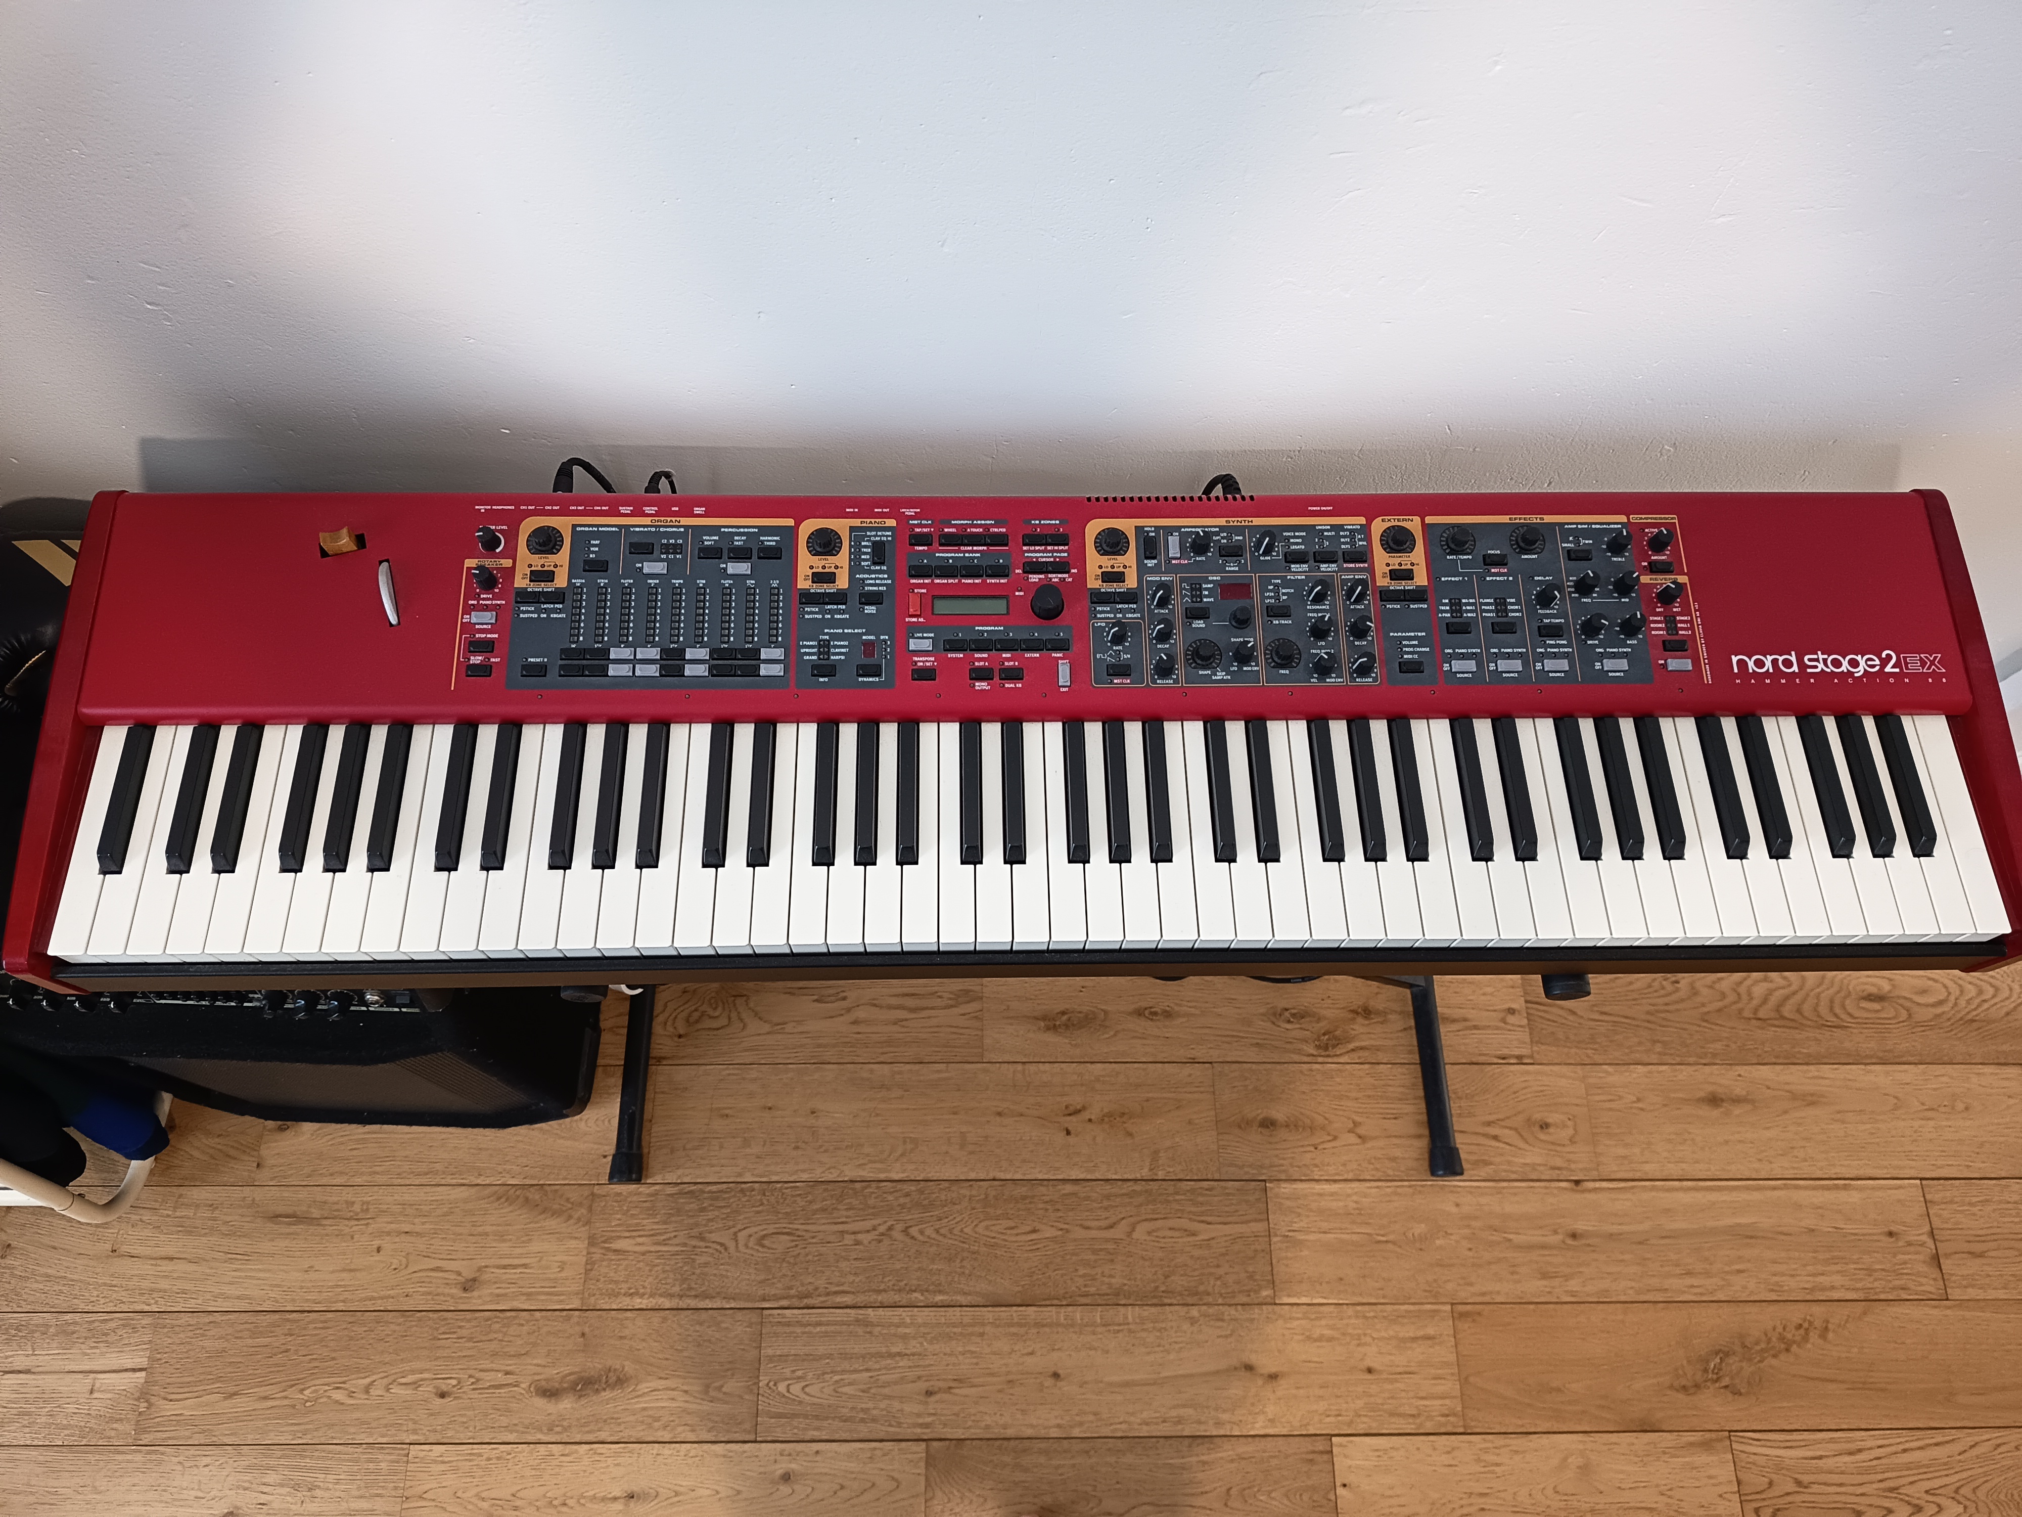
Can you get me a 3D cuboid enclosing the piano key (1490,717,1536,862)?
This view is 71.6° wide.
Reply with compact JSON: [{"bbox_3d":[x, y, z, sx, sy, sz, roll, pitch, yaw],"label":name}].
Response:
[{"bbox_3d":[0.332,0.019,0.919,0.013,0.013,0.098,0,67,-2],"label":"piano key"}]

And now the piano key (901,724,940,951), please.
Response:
[{"bbox_3d":[-0.058,0.049,0.907,0.023,0.020,0.151,0,67,-2],"label":"piano key"}]

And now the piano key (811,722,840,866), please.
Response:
[{"bbox_3d":[-0.119,0.021,0.901,0.013,0.013,0.098,0,67,-2],"label":"piano key"}]

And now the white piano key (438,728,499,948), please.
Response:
[{"bbox_3d":[-0.340,0.052,0.899,0.023,0.021,0.151,0,67,-2],"label":"white piano key"}]

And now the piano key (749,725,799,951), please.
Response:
[{"bbox_3d":[-0.152,0.051,0.904,0.023,0.021,0.150,0,67,-2],"label":"piano key"}]

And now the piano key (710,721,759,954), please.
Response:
[{"bbox_3d":[-0.174,0.051,0.908,0.023,0.022,0.151,0,67,-2],"label":"piano key"}]

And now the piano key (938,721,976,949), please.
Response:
[{"bbox_3d":[-0.035,0.049,0.919,0.023,0.021,0.151,0,67,-2],"label":"piano key"}]

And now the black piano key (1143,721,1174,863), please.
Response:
[{"bbox_3d":[0.096,0.021,0.906,0.013,0.013,0.096,0,67,-2],"label":"black piano key"}]

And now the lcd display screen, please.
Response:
[{"bbox_3d":[-0.026,-0.102,0.941,0.051,0.005,0.014,0,71,-2],"label":"lcd display screen"}]

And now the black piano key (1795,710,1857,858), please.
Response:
[{"bbox_3d":[0.538,0.018,0.920,0.013,0.013,0.096,0,67,-2],"label":"black piano key"}]

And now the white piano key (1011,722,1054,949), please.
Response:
[{"bbox_3d":[0.011,0.049,0.909,0.023,0.020,0.151,0,67,-2],"label":"white piano key"}]

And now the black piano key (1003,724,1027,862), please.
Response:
[{"bbox_3d":[0.002,0.021,0.915,0.013,0.013,0.096,0,67,-2],"label":"black piano key"}]

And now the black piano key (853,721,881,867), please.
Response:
[{"bbox_3d":[-0.093,0.021,0.907,0.013,0.013,0.099,0,67,-2],"label":"black piano key"}]

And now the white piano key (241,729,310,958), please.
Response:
[{"bbox_3d":[-0.459,0.052,0.895,0.023,0.020,0.151,0,67,-2],"label":"white piano key"}]

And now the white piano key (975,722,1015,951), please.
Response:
[{"bbox_3d":[-0.011,0.050,0.909,0.023,0.021,0.151,0,67,-2],"label":"white piano key"}]

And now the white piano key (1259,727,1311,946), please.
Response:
[{"bbox_3d":[0.176,0.049,0.915,0.023,0.021,0.150,0,67,-2],"label":"white piano key"}]

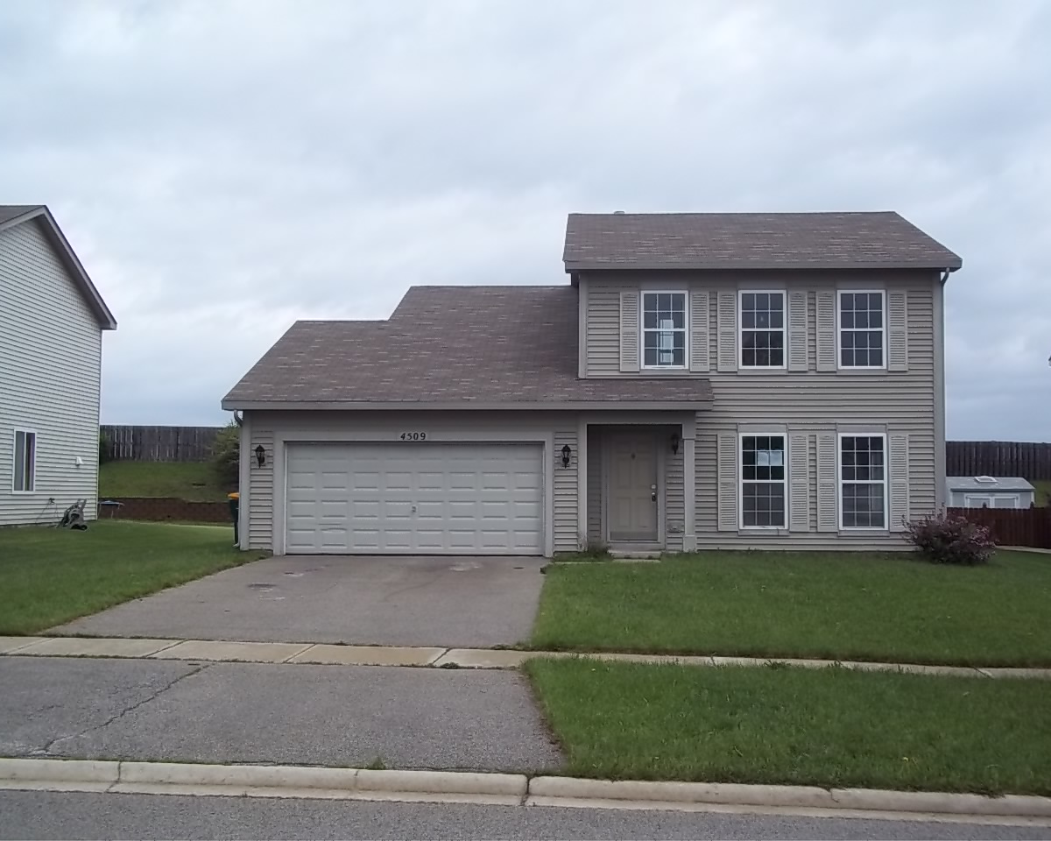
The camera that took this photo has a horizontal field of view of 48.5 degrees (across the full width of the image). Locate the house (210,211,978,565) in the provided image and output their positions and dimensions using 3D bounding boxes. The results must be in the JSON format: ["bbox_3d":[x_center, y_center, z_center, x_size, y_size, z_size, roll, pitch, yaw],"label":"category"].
[{"bbox_3d":[1.512,-0.939,26.679,13.738,7.638,10.653,0,-4,3],"label":"house"}]

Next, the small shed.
[{"bbox_3d":[17.230,3.355,44.053,3.120,2.450,2.450,0,-4,3],"label":"small shed"}]

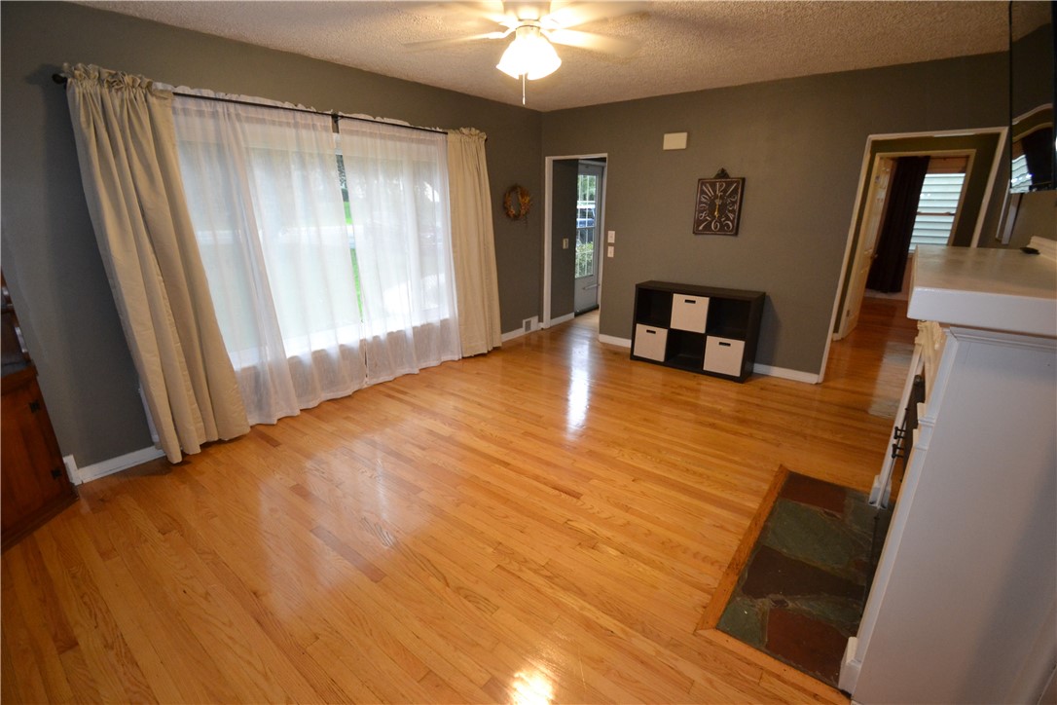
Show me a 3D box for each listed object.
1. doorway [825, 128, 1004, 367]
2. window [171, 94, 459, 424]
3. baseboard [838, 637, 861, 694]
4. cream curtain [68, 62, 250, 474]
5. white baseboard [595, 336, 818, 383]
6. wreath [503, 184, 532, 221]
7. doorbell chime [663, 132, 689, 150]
[{"bbox_3d":[2.916,-0.609,3.458,0.750,2.010,0.130,14,23,38],"label":"doorway"},{"bbox_3d":[-1.510,-0.858,3.668,0.120,1.925,2.094,14,23,38],"label":"window"},{"bbox_3d":[1.091,1.058,1.486,0.043,0.116,0.111,14,23,38],"label":"baseboard"},{"bbox_3d":[-2.199,-0.429,2.733,0.160,2.279,0.454,14,23,38],"label":"cream curtain"},{"bbox_3d":[1.729,0.031,4.638,2.255,0.096,0.020,14,23,38],"label":"white baseboard"},{"bbox_3d":[-0.117,-1.719,5.056,0.090,0.413,0.408,14,23,38],"label":"wreath"},{"bbox_3d":[1.400,-2.016,4.210,0.223,0.136,0.050,14,23,38],"label":"doorbell chime"}]

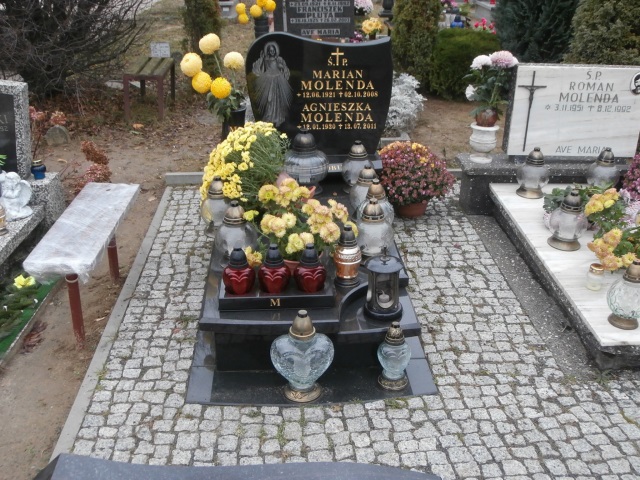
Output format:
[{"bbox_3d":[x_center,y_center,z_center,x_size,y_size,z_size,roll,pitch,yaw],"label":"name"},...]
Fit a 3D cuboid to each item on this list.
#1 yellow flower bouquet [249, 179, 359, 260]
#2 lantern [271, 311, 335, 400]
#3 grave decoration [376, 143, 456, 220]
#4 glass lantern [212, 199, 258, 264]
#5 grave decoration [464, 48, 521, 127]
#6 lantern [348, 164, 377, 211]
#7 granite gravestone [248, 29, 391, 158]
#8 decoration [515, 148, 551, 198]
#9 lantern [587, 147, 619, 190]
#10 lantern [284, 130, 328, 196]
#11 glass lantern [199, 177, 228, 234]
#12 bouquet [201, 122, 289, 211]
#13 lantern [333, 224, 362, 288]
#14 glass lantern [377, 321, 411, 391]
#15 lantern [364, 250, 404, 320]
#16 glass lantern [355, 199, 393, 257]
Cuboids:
[{"bbox_3d":[-0.077,-0.089,2.980,0.430,0.320,0.420,-1,25,-3],"label":"yellow flower bouquet"},{"bbox_3d":[-0.062,0.409,2.483,0.222,0.342,0.140,-1,25,-3],"label":"lantern"},{"bbox_3d":[0.570,-0.356,4.155,0.450,0.450,0.450,-1,26,-3],"label":"grave decoration"},{"bbox_3d":[-0.354,-0.031,2.905,0.183,0.278,0.183,-1,25,-3],"label":"glass lantern"},{"bbox_3d":[0.952,-0.836,3.925,0.290,0.410,0.270,-1,25,-3],"label":"grave decoration"},{"bbox_3d":[0.232,-0.216,3.313,0.168,0.270,0.168,-1,25,-3],"label":"lantern"},{"bbox_3d":[0.000,-0.811,3.929,0.800,0.690,0.090,-1,25,-3],"label":"granite gravestone"},{"bbox_3d":[1.224,-0.391,4.019,0.185,0.275,0.185,-1,26,-3],"label":"decoration"},{"bbox_3d":[1.626,-0.394,4.029,0.185,0.275,0.185,-1,26,-3],"label":"lantern"},{"bbox_3d":[-0.076,-0.423,3.732,0.240,0.330,0.240,-1,26,-3],"label":"lantern"},{"bbox_3d":[-0.462,-0.156,3.239,0.168,0.270,0.168,-1,26,-3],"label":"glass lantern"},{"bbox_3d":[-0.362,-0.347,3.420,0.420,0.440,0.400,-1,26,-3],"label":"bouquet"},{"bbox_3d":[0.110,0.057,2.761,0.107,0.240,0.107,-1,25,-3],"label":"lantern"},{"bbox_3d":[0.283,0.428,2.666,0.125,0.255,0.115,-1,26,-3],"label":"glass lantern"},{"bbox_3d":[0.243,0.153,2.652,0.147,0.258,0.147,-1,25,-3],"label":"lantern"},{"bbox_3d":[0.238,-0.048,3.019,0.168,0.270,0.168,-1,26,-3],"label":"glass lantern"}]

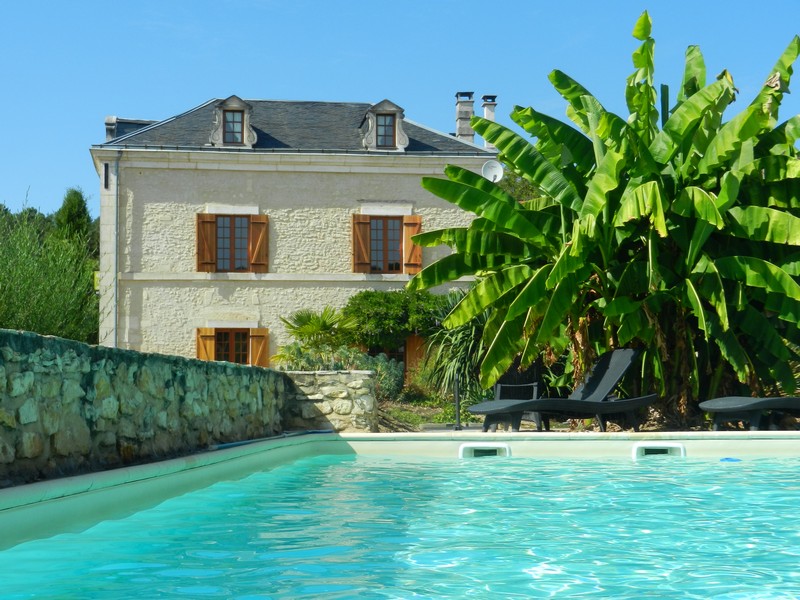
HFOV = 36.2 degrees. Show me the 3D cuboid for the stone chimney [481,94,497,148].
[{"bbox_3d":[2.983,-5.960,41.200,0.460,1.950,0.460,0,-4,-8],"label":"stone chimney"}]

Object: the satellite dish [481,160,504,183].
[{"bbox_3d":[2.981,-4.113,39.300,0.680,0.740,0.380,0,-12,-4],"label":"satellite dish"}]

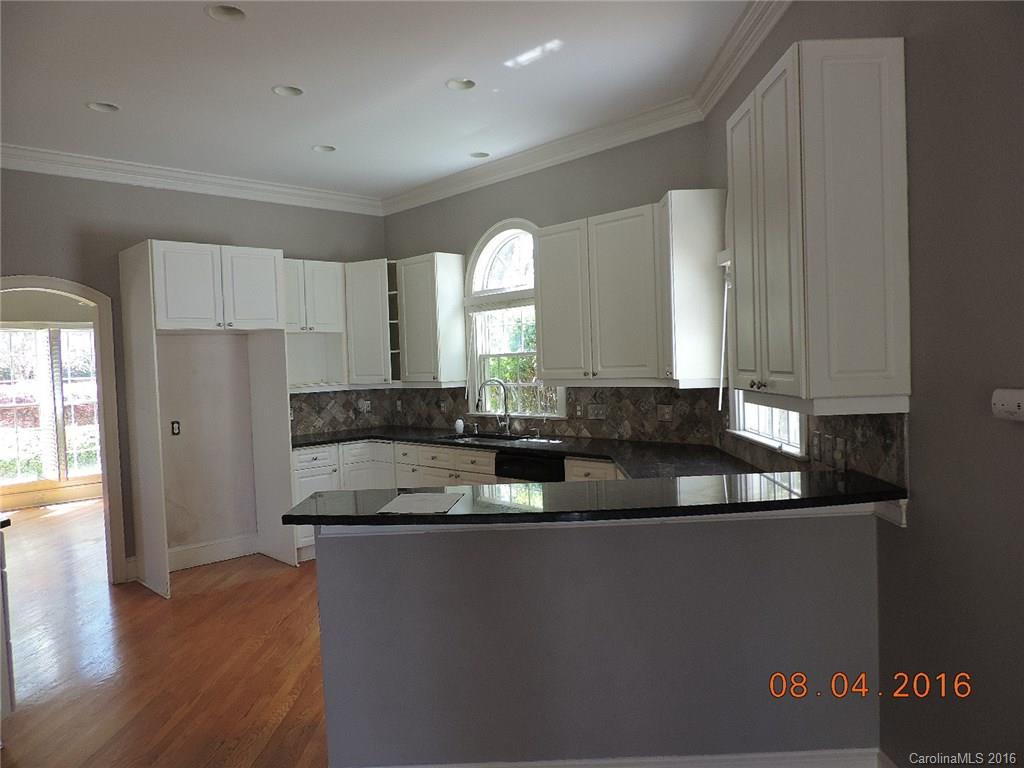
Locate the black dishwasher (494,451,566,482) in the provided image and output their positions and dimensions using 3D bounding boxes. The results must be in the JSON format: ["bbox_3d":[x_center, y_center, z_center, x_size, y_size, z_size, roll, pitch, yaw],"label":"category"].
[{"bbox_3d":[0.331,0.863,4.782,0.606,0.843,0.626,-4,2,-45],"label":"black dishwasher"}]

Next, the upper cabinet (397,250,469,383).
[{"bbox_3d":[-0.661,-0.509,5.931,0.318,1.085,0.518,-4,2,-45],"label":"upper cabinet"}]

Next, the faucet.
[{"bbox_3d":[-0.136,0.176,5.419,0.263,0.434,0.071,-4,2,-45],"label":"faucet"}]

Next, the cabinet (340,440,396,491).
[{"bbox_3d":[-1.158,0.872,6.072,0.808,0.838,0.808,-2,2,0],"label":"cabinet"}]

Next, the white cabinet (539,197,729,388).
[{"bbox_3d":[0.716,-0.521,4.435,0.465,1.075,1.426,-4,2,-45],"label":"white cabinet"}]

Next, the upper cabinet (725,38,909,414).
[{"bbox_3d":[1.009,-0.464,2.441,0.318,1.102,0.705,-2,2,1],"label":"upper cabinet"}]

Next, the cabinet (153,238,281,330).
[{"bbox_3d":[-2.264,-0.674,5.213,0.926,0.588,0.672,-4,2,-45],"label":"cabinet"}]

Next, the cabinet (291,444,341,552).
[{"bbox_3d":[-1.738,0.901,5.754,0.424,0.838,0.626,-4,2,-45],"label":"cabinet"}]

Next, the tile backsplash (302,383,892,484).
[{"bbox_3d":[0.011,0.234,4.484,1.464,0.375,4.898,-4,2,-45],"label":"tile backsplash"}]

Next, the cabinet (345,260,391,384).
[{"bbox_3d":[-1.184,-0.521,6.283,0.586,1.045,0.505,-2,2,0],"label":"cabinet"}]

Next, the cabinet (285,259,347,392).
[{"bbox_3d":[-1.784,-0.469,5.934,0.713,1.085,0.318,-4,2,-45],"label":"cabinet"}]

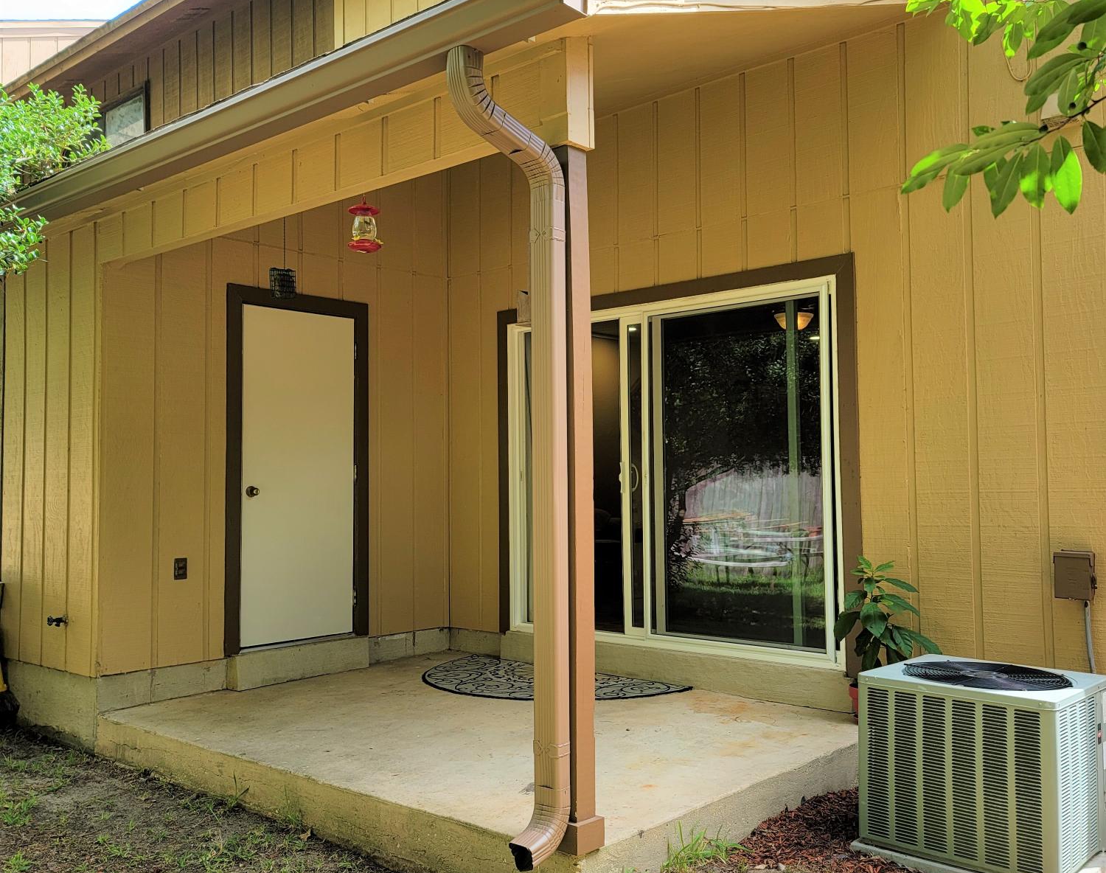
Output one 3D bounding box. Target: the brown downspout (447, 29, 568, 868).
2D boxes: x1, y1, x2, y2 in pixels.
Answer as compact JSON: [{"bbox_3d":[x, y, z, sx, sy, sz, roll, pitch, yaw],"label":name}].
[{"bbox_3d":[-0.129,0.053,3.394,0.185,2.574,0.336,-3,-3,41],"label":"brown downspout"}]

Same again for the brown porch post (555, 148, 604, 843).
[{"bbox_3d":[0.064,0.192,3.492,0.121,2.268,0.121,-3,-3,41],"label":"brown porch post"}]

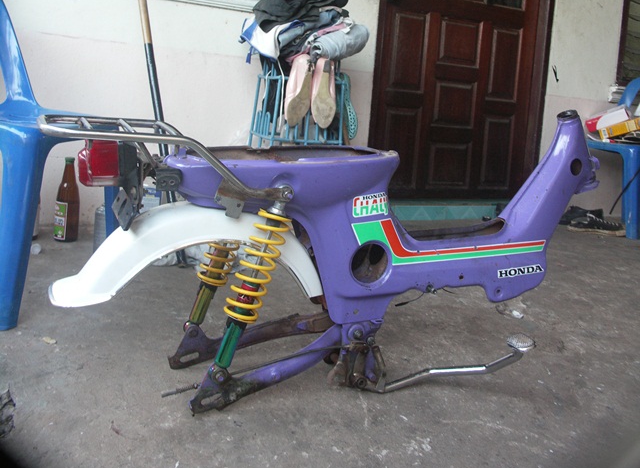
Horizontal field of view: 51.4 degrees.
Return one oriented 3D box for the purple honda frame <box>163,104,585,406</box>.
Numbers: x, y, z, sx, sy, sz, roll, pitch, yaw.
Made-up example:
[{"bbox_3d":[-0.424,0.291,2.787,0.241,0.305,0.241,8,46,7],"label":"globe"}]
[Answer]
[{"bbox_3d":[0.160,0.013,1.147,0.854,0.487,0.226,0,12,-24],"label":"purple honda frame"}]

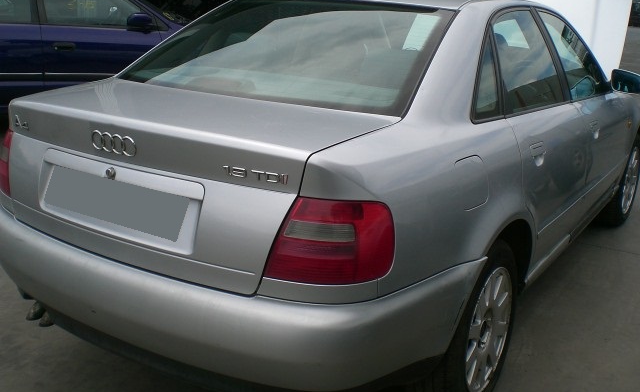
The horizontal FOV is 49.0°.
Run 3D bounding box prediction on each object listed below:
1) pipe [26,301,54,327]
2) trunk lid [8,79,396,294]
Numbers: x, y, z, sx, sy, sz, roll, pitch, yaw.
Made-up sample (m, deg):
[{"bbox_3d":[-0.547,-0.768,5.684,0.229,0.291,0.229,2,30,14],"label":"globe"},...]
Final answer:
[{"bbox_3d":[-0.958,0.402,2.479,0.155,0.100,0.160,12,19,31],"label":"pipe"},{"bbox_3d":[-0.438,-0.090,2.188,1.220,0.420,0.610,12,19,31],"label":"trunk lid"}]

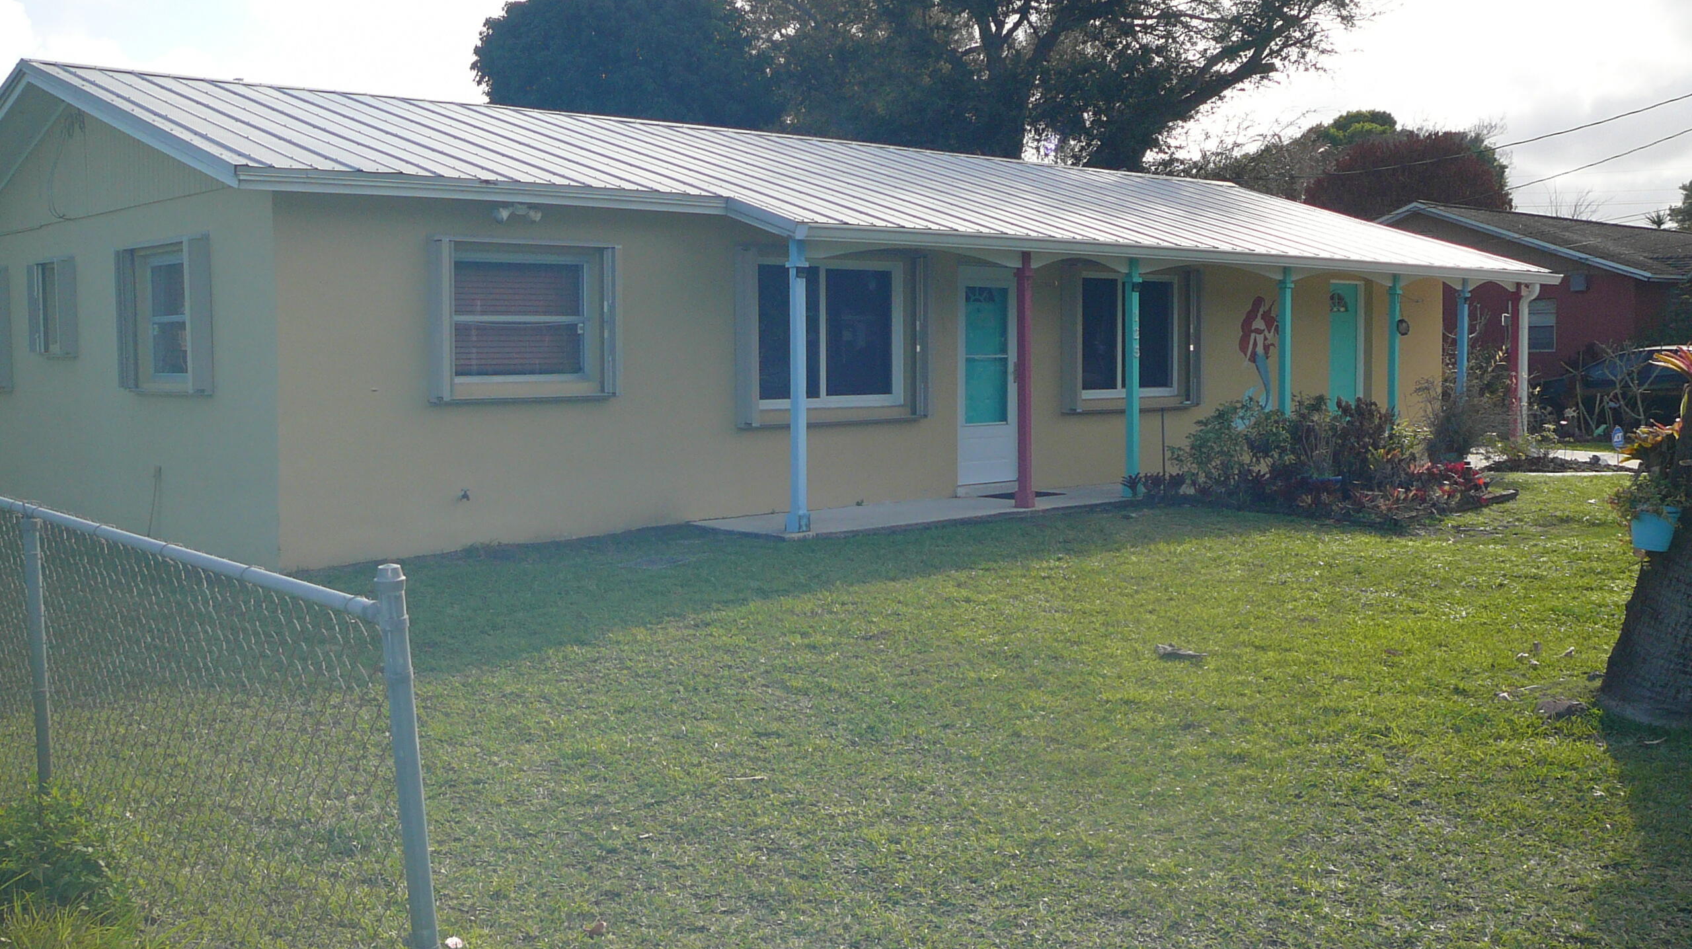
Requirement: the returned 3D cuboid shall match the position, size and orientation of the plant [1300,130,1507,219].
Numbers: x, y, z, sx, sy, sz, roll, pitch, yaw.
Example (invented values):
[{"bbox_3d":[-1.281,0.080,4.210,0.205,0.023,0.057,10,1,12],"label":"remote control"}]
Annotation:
[{"bbox_3d":[13.865,-5.089,42.227,5.179,6.811,5.179,-1,4,0],"label":"plant"}]

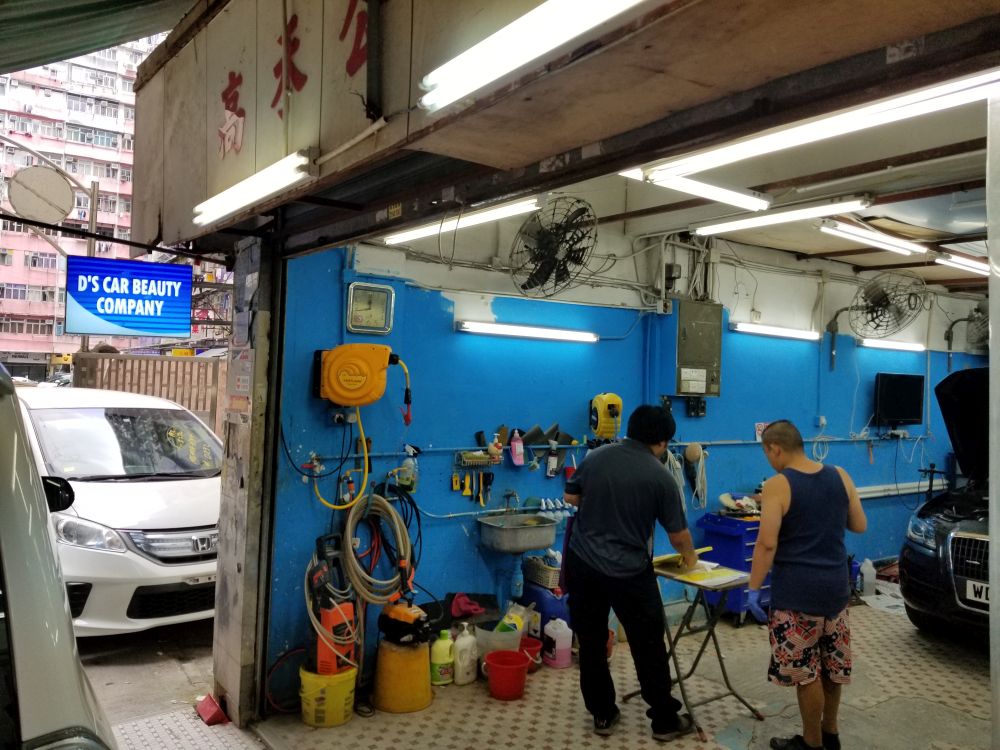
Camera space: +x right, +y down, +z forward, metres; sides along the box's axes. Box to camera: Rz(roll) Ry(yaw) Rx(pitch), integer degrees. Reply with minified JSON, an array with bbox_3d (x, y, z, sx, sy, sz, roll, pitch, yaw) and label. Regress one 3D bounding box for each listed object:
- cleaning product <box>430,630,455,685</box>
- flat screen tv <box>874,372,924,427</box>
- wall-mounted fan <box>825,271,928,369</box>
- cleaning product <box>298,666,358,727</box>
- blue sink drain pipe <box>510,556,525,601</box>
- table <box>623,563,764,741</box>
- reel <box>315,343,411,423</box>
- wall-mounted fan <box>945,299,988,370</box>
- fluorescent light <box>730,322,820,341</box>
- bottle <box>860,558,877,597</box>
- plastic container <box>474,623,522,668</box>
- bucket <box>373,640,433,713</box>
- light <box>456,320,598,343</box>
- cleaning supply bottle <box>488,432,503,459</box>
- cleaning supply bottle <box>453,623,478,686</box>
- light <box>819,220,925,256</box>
[{"bbox_3d":[-0.331,1.653,4.435,0.135,0.295,0.100,2,-2,-16],"label":"cleaning product"},{"bbox_3d":[3.847,0.236,7.224,0.740,0.485,0.080,3,-2,-30],"label":"flat screen tv"},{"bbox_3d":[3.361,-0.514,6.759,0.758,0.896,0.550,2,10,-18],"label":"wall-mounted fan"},{"bbox_3d":[-0.878,1.623,3.857,0.290,0.265,0.290,2,-1,0],"label":"cleaning product"},{"bbox_3d":[0.111,1.282,4.756,0.080,0.275,0.080,2,-1,0],"label":"blue sink drain pipe"},{"bbox_3d":[1.112,1.526,4.313,0.510,0.770,0.630,3,-2,-35],"label":"table"},{"bbox_3d":[-0.746,0.035,4.046,0.470,0.420,0.210,3,-2,-35],"label":"reel"},{"bbox_3d":[5.042,-0.377,7.783,0.620,0.720,0.760,3,-2,-35],"label":"wall-mounted fan"},{"bbox_3d":[2.321,-0.368,6.269,1.230,0.080,0.080,3,-2,-35],"label":"fluorescent light"},{"bbox_3d":[3.307,1.795,6.724,0.135,0.320,0.115,3,-2,-35],"label":"bottle"},{"bbox_3d":[0.001,1.681,4.652,0.280,0.270,0.280,2,-2,0],"label":"plastic container"},{"bbox_3d":[-0.546,1.692,4.306,0.325,0.340,0.325,2,-1,0],"label":"bucket"},{"bbox_3d":[0.221,-0.285,5.047,1.210,0.085,0.085,3,-2,-35],"label":"light"},{"bbox_3d":[-0.025,0.468,4.785,0.090,0.185,0.070,3,-2,-35],"label":"cleaning supply bottle"},{"bbox_3d":[-0.193,1.619,4.388,0.130,0.340,0.110,2,-1,-12],"label":"cleaning supply bottle"},{"bbox_3d":[2.579,-0.932,5.135,1.220,0.085,0.150,3,-2,-36],"label":"light"}]

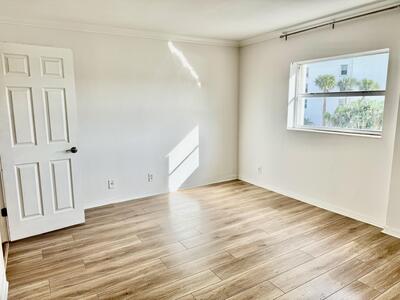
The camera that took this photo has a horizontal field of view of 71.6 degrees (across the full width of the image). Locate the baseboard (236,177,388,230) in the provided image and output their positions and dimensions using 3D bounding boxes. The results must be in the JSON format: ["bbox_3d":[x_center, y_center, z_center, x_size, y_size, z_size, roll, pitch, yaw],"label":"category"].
[{"bbox_3d":[1.352,0.658,4.080,0.018,0.100,2.481,-7,12,-31],"label":"baseboard"}]

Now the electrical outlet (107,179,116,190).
[{"bbox_3d":[-1.248,0.491,3.925,0.075,0.118,0.012,-7,12,-31],"label":"electrical outlet"}]

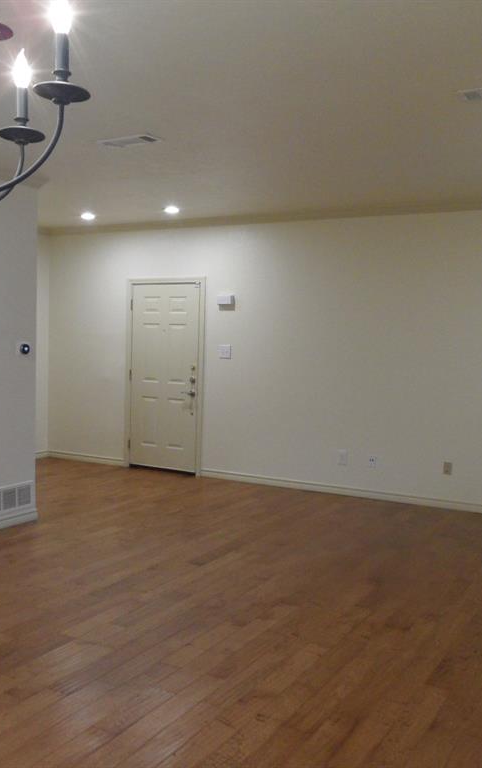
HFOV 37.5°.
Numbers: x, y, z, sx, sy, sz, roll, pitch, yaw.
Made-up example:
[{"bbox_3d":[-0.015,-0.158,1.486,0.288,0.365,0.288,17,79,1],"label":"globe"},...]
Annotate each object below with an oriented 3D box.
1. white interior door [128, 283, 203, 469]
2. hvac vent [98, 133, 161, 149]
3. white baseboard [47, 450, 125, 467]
[{"bbox_3d":[-0.843,-0.074,7.904,0.910,2.050,0.045,3,4,28],"label":"white interior door"},{"bbox_3d":[-0.708,-1.557,4.587,0.390,0.020,0.185,3,4,28],"label":"hvac vent"},{"bbox_3d":[-1.846,0.870,8.469,1.163,0.090,0.016,3,4,28],"label":"white baseboard"}]

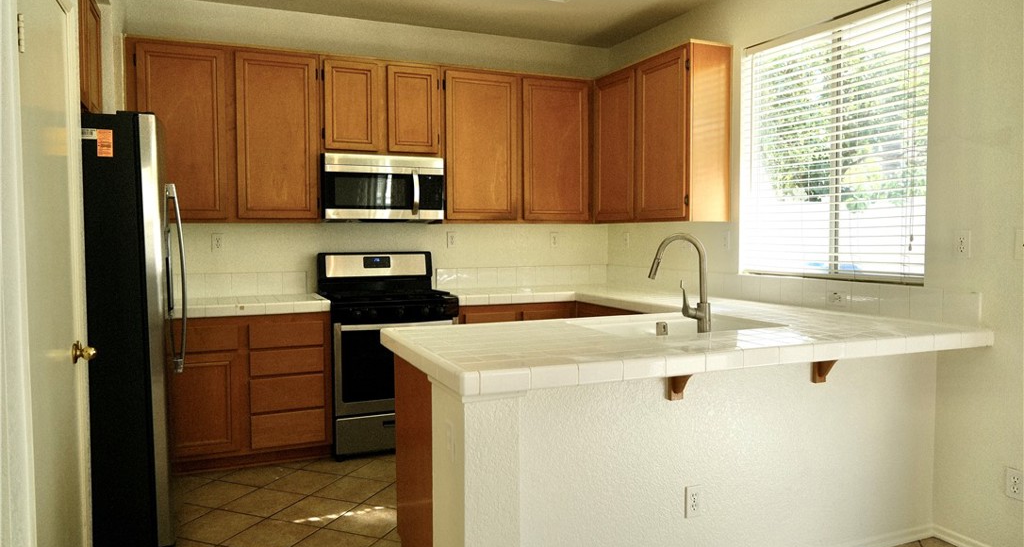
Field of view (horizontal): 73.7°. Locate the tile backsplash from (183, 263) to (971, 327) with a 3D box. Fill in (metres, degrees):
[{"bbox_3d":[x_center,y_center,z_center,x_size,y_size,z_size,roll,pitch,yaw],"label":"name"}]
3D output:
[{"bbox_3d":[-0.198,0.118,3.449,3.255,0.153,2.918,-1,3,-22],"label":"tile backsplash"}]

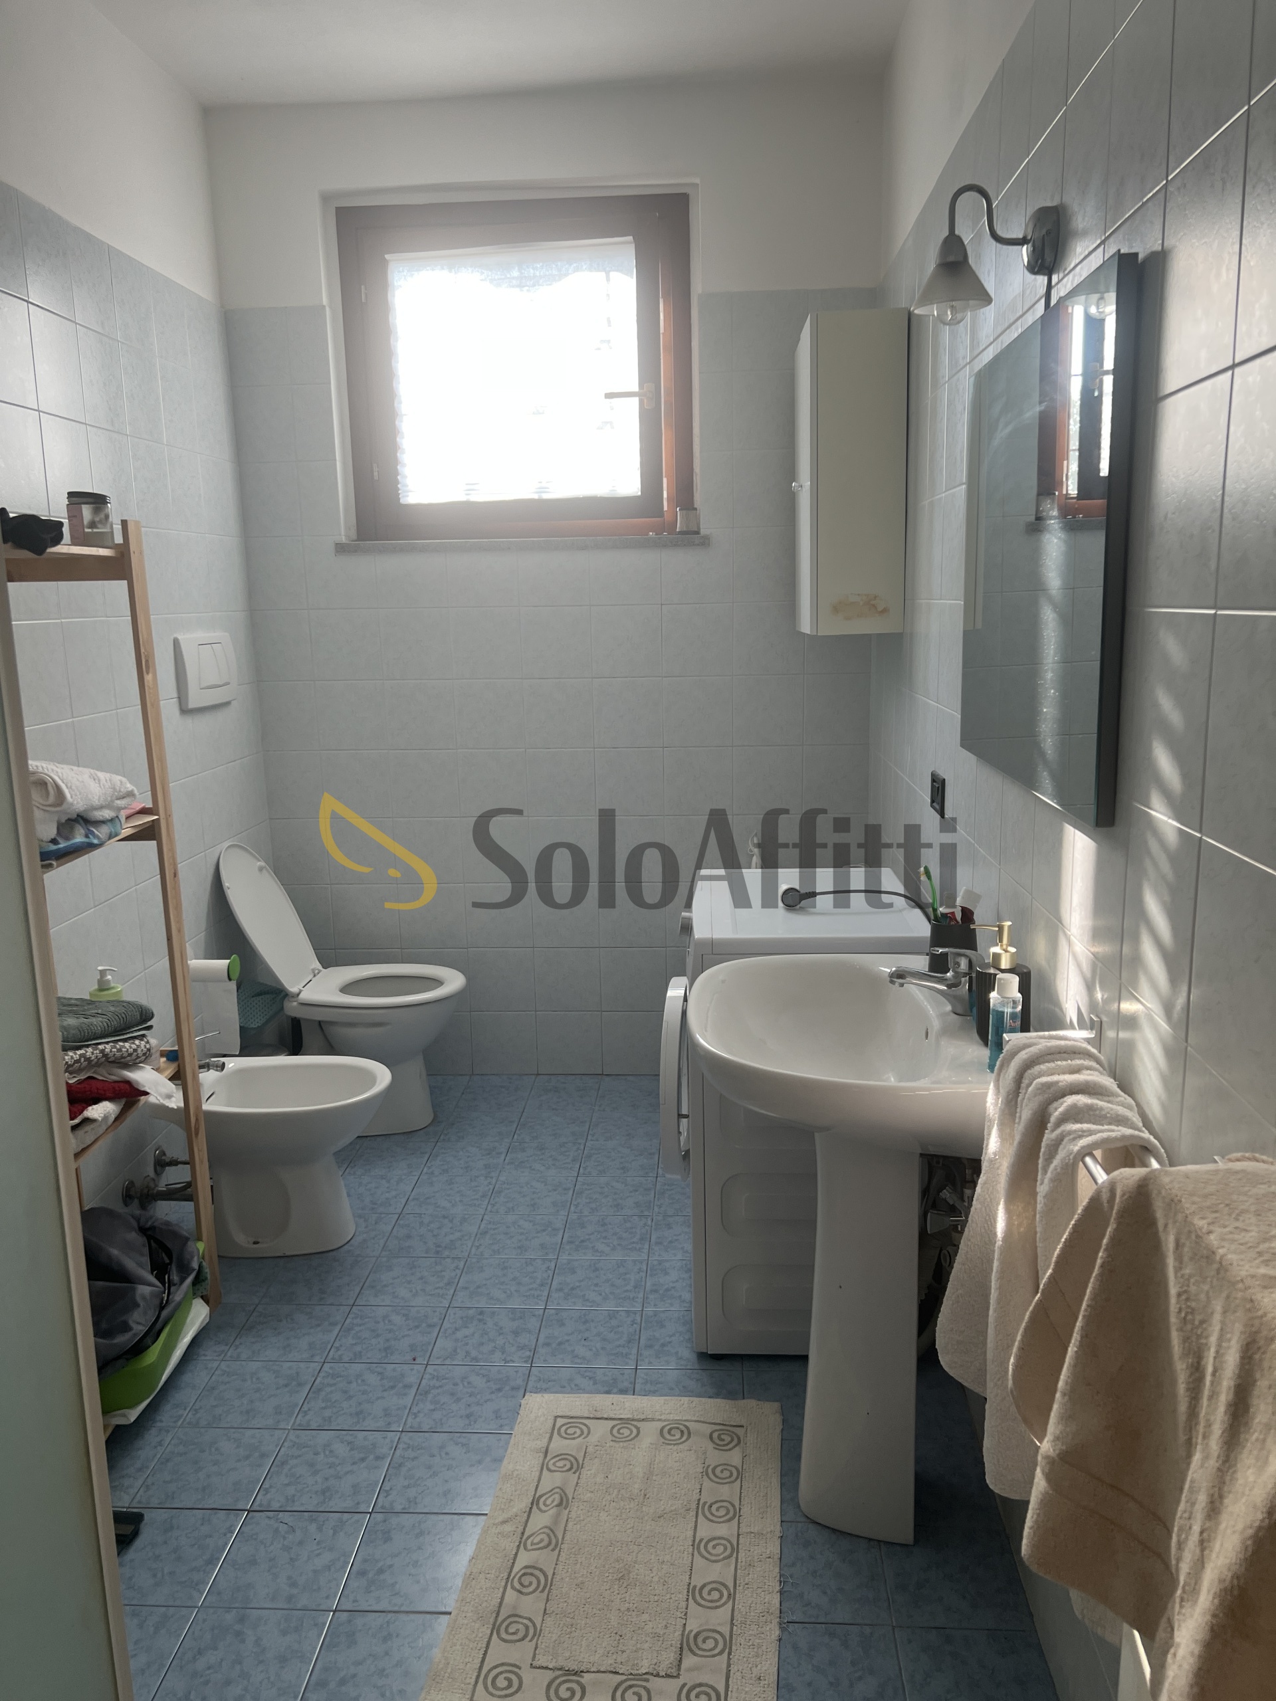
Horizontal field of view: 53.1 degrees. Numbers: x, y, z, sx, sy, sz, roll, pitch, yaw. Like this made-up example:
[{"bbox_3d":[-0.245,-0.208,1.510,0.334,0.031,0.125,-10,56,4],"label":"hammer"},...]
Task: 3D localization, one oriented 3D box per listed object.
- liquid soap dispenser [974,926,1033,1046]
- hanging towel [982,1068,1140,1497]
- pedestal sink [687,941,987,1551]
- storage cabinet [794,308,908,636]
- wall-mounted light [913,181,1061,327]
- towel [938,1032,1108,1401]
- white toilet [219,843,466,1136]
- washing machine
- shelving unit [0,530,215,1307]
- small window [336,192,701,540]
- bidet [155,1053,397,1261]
[{"bbox_3d":[0.492,0.181,1.712,0.074,0.161,0.070,2,12,17],"label":"liquid soap dispenser"},{"bbox_3d":[0.437,0.464,1.317,0.145,0.446,0.180,0,11,4],"label":"hanging towel"},{"bbox_3d":[0.323,0.636,1.981,0.483,0.835,0.602,0,11,4],"label":"pedestal sink"},{"bbox_3d":[0.519,-0.904,3.166,0.217,0.713,0.501,0,11,4],"label":"storage cabinet"},{"bbox_3d":[0.447,-0.774,1.659,0.174,0.172,0.104,0,11,4],"label":"wall-mounted light"},{"bbox_3d":[0.437,0.426,1.461,0.166,0.433,0.135,0,11,4],"label":"towel"},{"bbox_3d":[-0.790,0.374,3.559,0.635,0.800,0.372,0,12,4],"label":"white toilet"},{"bbox_3d":[0.302,0.512,2.647,0.487,0.850,0.572,0,12,4],"label":"washing machine"},{"bbox_3d":[-1.048,0.233,2.215,0.278,1.590,0.642,0,11,4],"label":"shelving unit"},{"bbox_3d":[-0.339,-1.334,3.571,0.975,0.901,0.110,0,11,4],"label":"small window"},{"bbox_3d":[-0.834,0.705,2.894,0.572,0.386,0.346,0,11,4],"label":"bidet"}]

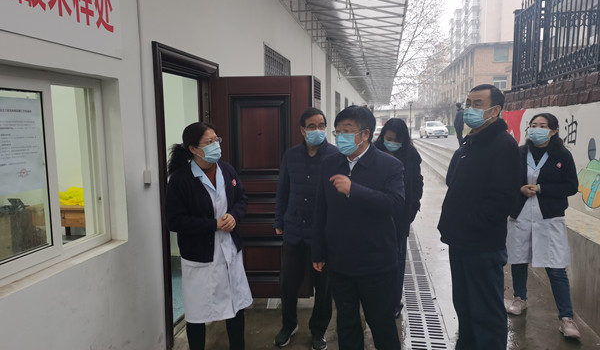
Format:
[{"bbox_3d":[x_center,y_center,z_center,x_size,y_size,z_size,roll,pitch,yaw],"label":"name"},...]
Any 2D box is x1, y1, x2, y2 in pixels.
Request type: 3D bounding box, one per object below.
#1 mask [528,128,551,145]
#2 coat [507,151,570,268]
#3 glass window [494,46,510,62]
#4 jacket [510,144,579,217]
[{"bbox_3d":[1.786,-0.283,3.483,0.150,0.115,0.085,4,8,40],"label":"mask"},{"bbox_3d":[1.841,0.255,3.606,0.450,0.888,0.310,3,7,36],"label":"coat"},{"bbox_3d":[21.120,-12.620,48.931,1.477,1.551,0.120,0,6,10],"label":"glass window"},{"bbox_3d":[1.833,0.047,3.553,0.490,0.542,0.320,3,7,36],"label":"jacket"}]

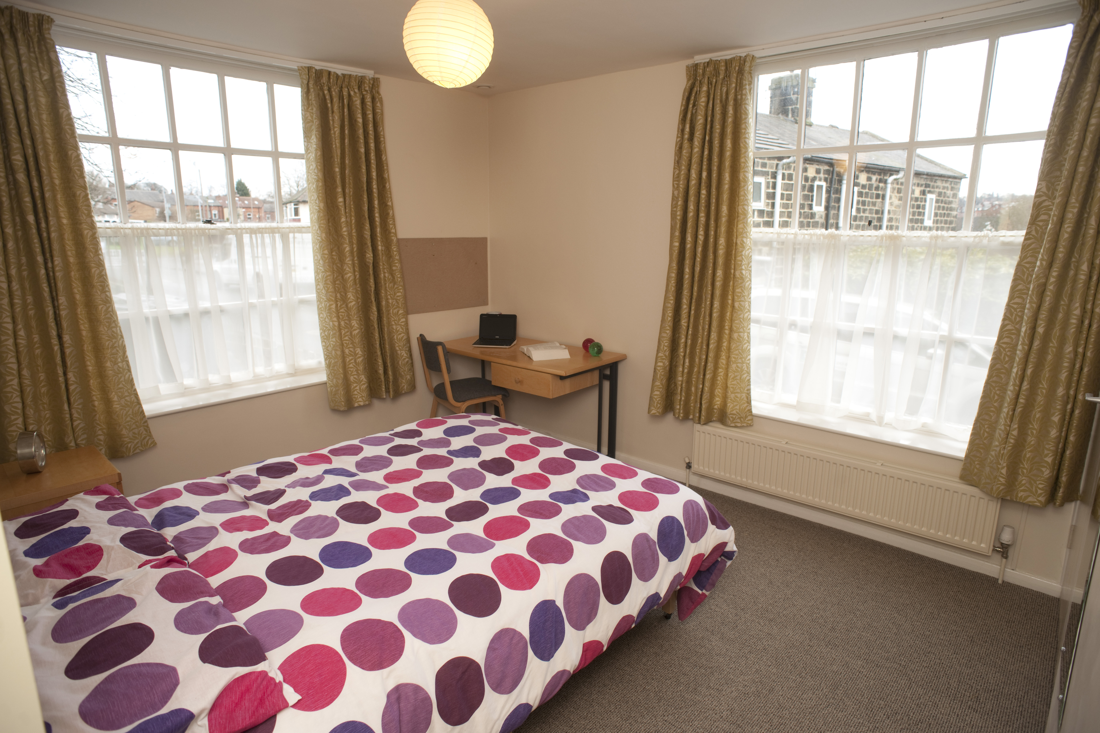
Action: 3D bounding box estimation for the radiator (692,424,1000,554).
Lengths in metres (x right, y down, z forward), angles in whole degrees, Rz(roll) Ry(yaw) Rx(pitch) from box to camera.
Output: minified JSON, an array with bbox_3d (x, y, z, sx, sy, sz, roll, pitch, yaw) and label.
[{"bbox_3d":[1.408,0.586,3.133,1.444,0.294,0.060,11,17,39],"label":"radiator"}]

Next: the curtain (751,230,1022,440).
[{"bbox_3d":[1.584,-0.195,3.096,1.331,0.972,0.060,11,17,39],"label":"curtain"}]

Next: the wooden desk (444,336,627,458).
[{"bbox_3d":[-0.174,0.257,4.054,1.200,0.750,0.620,11,17,39],"label":"wooden desk"}]

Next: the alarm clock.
[{"bbox_3d":[-2.055,0.340,2.425,0.055,0.164,0.162,-6,14,-27],"label":"alarm clock"}]

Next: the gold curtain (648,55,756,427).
[{"bbox_3d":[0.850,-0.611,3.294,0.643,1.928,0.140,11,17,39],"label":"gold curtain"}]

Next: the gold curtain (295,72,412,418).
[{"bbox_3d":[-1.101,-0.703,3.620,0.140,1.920,0.627,12,17,41],"label":"gold curtain"}]

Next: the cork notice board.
[{"bbox_3d":[-0.747,-0.618,4.134,0.015,0.493,0.900,12,17,41],"label":"cork notice board"}]

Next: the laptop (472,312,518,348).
[{"bbox_3d":[-0.365,-0.244,4.134,0.262,0.190,0.215,3,13,12],"label":"laptop"}]

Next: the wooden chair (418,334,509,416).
[{"bbox_3d":[-0.547,0.218,4.026,0.520,0.830,0.470,-7,15,-30],"label":"wooden chair"}]

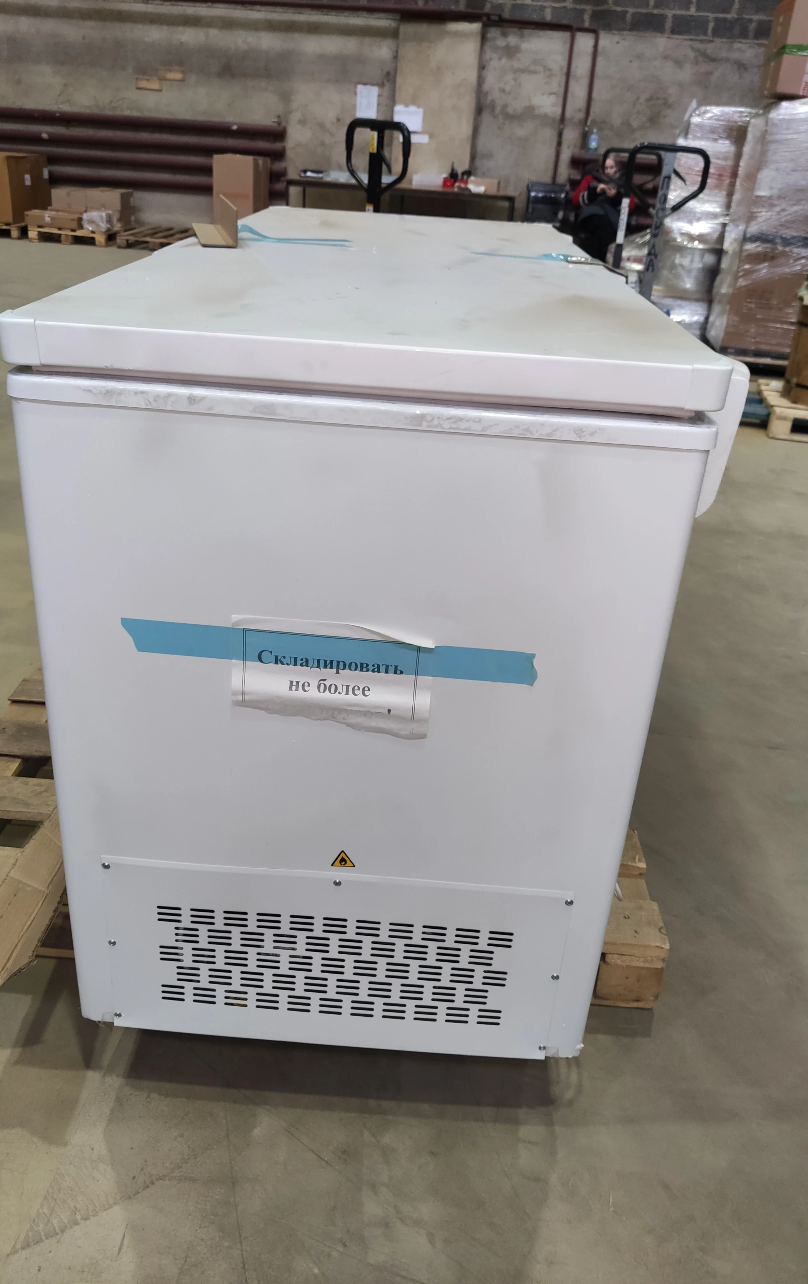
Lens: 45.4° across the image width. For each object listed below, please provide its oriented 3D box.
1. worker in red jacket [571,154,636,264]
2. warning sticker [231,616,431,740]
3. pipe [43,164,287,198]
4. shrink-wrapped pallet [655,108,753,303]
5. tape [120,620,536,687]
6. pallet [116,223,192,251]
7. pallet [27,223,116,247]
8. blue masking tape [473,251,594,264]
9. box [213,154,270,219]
[{"bbox_3d":[1.937,-4.111,9.460,0.620,1.205,0.800,11,28,12],"label":"worker in red jacket"},{"bbox_3d":[-0.076,0.042,1.013,0.210,0.132,0.010,4,27,0],"label":"warning sticker"},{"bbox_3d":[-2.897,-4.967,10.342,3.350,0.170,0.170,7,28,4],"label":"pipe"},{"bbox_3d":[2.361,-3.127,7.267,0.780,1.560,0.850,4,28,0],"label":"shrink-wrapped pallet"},{"bbox_3d":[-0.078,0.011,1.000,0.430,0.038,0.006,5,28,0],"label":"tape"},{"bbox_3d":[-2.499,-4.367,10.459,0.800,0.144,1.200,6,27,3],"label":"pallet"},{"bbox_3d":[-3.530,-4.537,10.674,0.800,0.144,1.200,4,28,0],"label":"pallet"},{"bbox_3d":[0.205,-0.607,1.516,0.199,0.007,0.038,11,29,13],"label":"blue masking tape"},{"bbox_3d":[-1.678,-4.551,9.975,0.406,0.846,0.540,7,28,5],"label":"box"}]

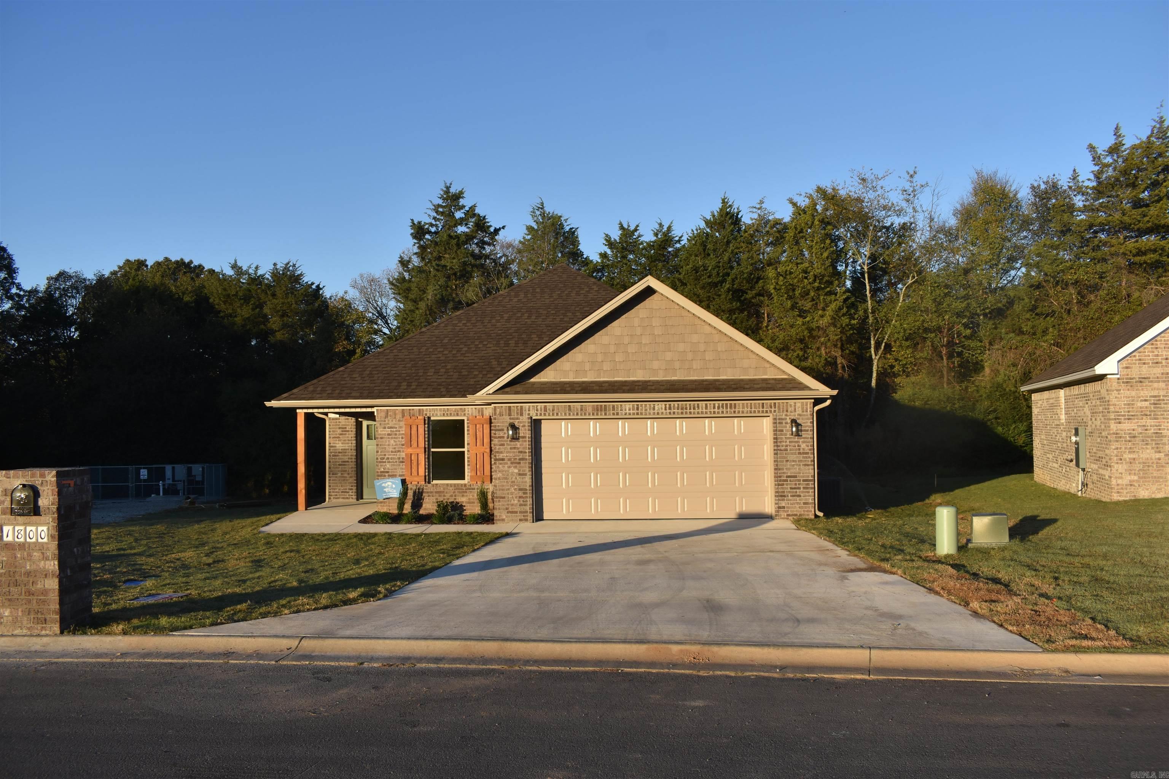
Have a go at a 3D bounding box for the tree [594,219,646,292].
[{"bbox_3d":[1.858,-1.991,39.833,3.300,11.449,3.300,-1,-2,3],"label":"tree"}]

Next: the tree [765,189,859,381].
[{"bbox_3d":[9.015,-2.217,34.340,4.000,10.962,4.000,-1,-2,3],"label":"tree"}]

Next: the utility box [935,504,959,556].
[{"bbox_3d":[5.062,1.959,12.267,0.296,0.687,0.296,-1,-2,3],"label":"utility box"}]

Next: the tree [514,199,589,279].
[{"bbox_3d":[-1.560,-2.652,42.307,4.400,13.218,4.400,-1,-2,3],"label":"tree"}]

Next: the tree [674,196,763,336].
[{"bbox_3d":[5.851,-2.347,36.830,4.200,11.663,4.200,-1,-2,3],"label":"tree"}]

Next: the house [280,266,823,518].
[{"bbox_3d":[-0.660,-0.365,25.686,12.396,6.617,15.600,-1,-2,3],"label":"house"}]

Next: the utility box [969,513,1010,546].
[{"bbox_3d":[5.907,2.068,13.014,0.579,0.486,0.450,-1,-2,5],"label":"utility box"}]

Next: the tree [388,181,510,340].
[{"bbox_3d":[-5.898,-2.633,38.312,5.200,12.878,5.200,-1,-2,3],"label":"tree"}]

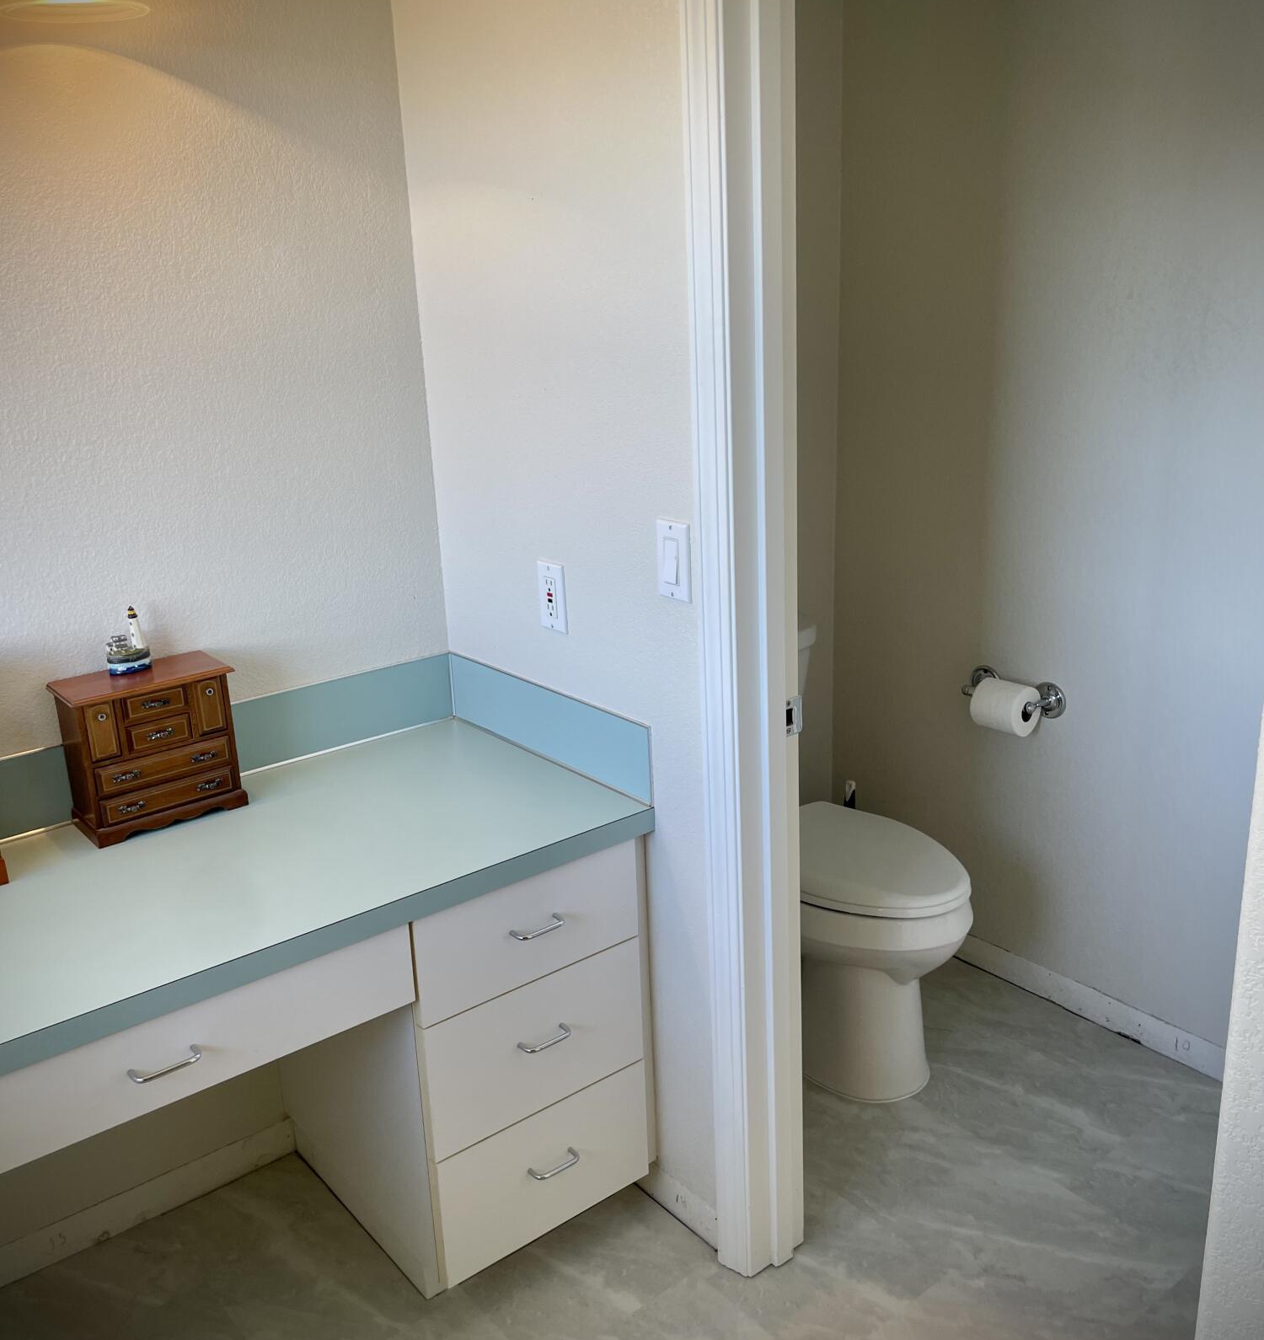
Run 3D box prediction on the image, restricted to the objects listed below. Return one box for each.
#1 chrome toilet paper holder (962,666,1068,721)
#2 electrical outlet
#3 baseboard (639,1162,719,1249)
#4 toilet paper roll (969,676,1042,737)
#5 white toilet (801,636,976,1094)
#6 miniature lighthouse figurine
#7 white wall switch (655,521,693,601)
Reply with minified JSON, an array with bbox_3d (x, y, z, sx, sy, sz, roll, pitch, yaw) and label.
[{"bbox_3d":[0.779,0.055,2.638,0.084,0.077,0.235,-15,21,-36],"label":"chrome toilet paper holder"},{"bbox_3d":[-0.129,-0.119,2.064,0.008,0.113,0.071,-15,21,-36],"label":"electrical outlet"},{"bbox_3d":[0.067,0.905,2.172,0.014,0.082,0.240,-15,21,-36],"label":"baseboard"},{"bbox_3d":[0.772,0.076,2.615,0.103,0.103,0.100,-15,21,-36],"label":"toilet paper roll"},{"bbox_3d":[0.388,0.389,2.588,0.450,0.800,0.730,-15,21,-36],"label":"white toilet"},{"bbox_3d":[-0.801,-0.049,1.998,0.068,0.102,0.050,-15,21,-36],"label":"miniature lighthouse figurine"},{"bbox_3d":[0.059,-0.154,1.798,0.010,0.114,0.071,-15,21,-36],"label":"white wall switch"}]

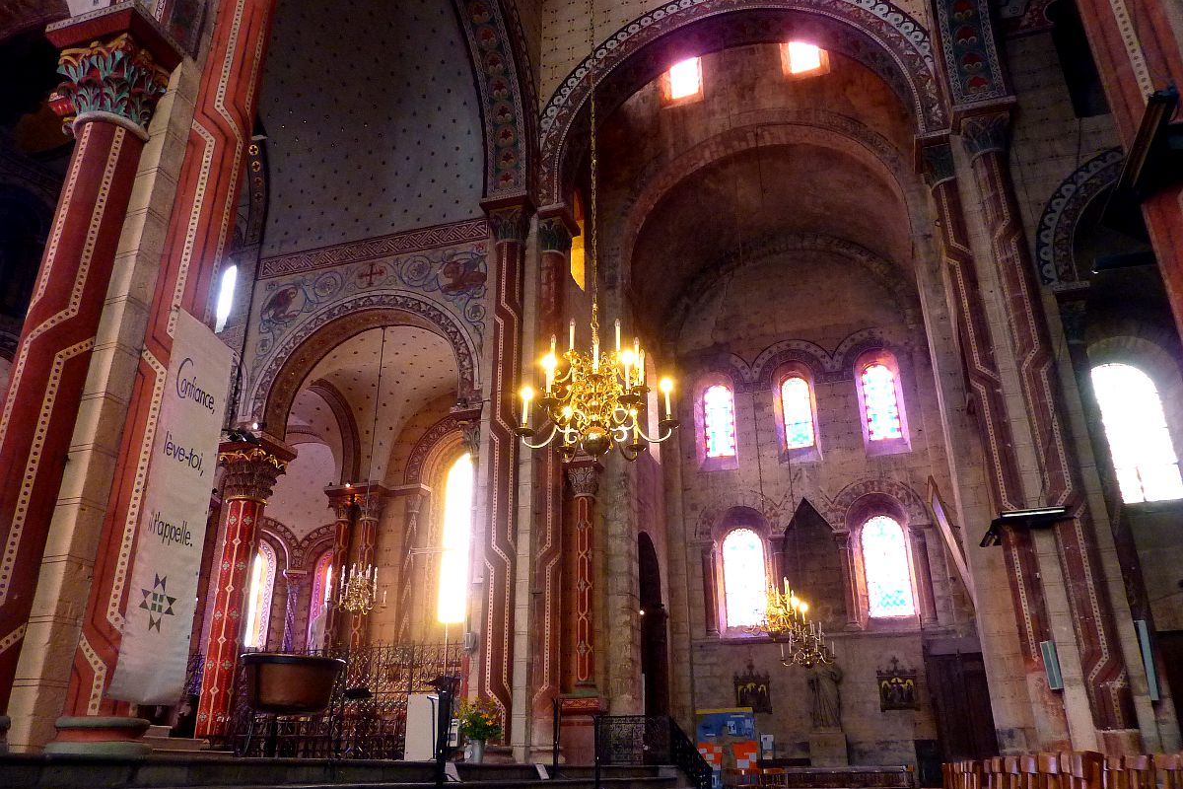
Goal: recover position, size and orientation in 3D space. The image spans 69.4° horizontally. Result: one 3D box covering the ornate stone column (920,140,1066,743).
[{"bbox_3d":[5.195,0.353,11.169,0.580,8.830,0.880,-7,-25,16],"label":"ornate stone column"}]

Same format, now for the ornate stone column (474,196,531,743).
[{"bbox_3d":[-1.255,0.780,12.478,0.760,8.480,0.700,-7,-25,16],"label":"ornate stone column"}]

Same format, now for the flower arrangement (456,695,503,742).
[{"bbox_3d":[-1.268,3.668,9.686,0.520,0.503,0.500,0,-24,0],"label":"flower arrangement"}]

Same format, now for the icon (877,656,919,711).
[{"bbox_3d":[7.544,7.098,21.090,0.880,1.240,0.130,-7,-24,15],"label":"icon"}]

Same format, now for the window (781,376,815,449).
[{"bbox_3d":[4.966,0.404,20.618,0.678,1.799,0.200,-7,-25,16],"label":"window"}]

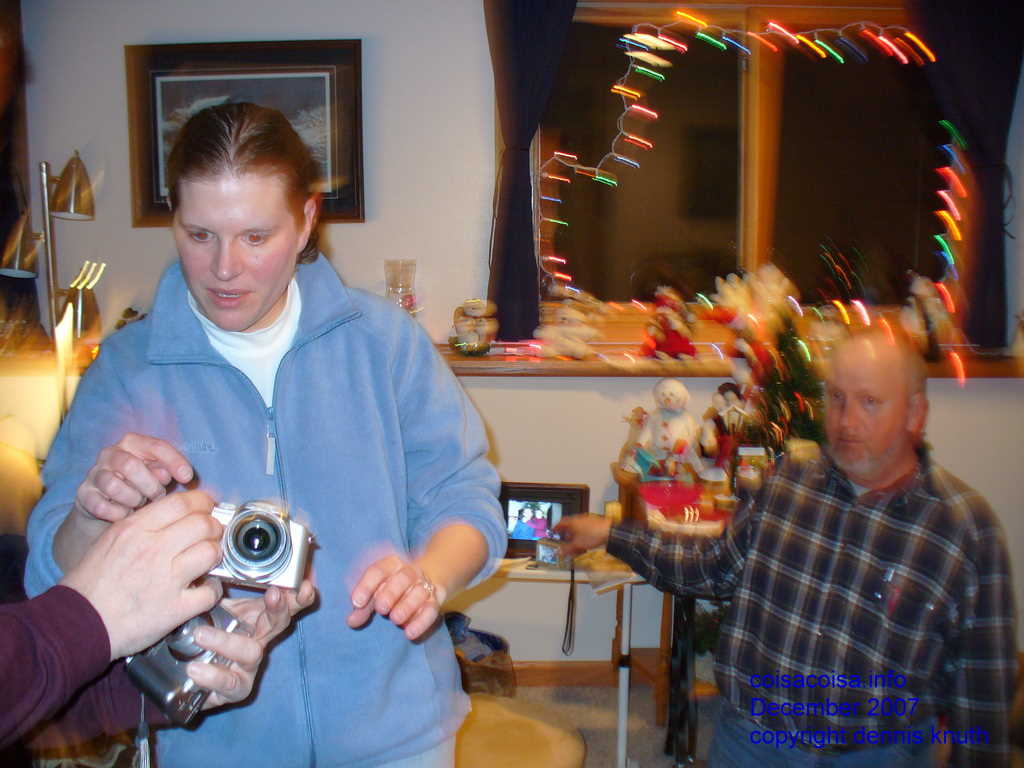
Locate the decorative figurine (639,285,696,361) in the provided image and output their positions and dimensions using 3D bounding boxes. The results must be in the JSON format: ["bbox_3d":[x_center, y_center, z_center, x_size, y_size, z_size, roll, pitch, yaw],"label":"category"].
[{"bbox_3d":[0.482,-0.190,3.373,0.175,0.225,0.145,2,9,15],"label":"decorative figurine"}]

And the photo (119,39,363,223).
[{"bbox_3d":[-0.848,-0.797,3.478,0.745,0.565,0.030,0,9,0],"label":"photo"}]

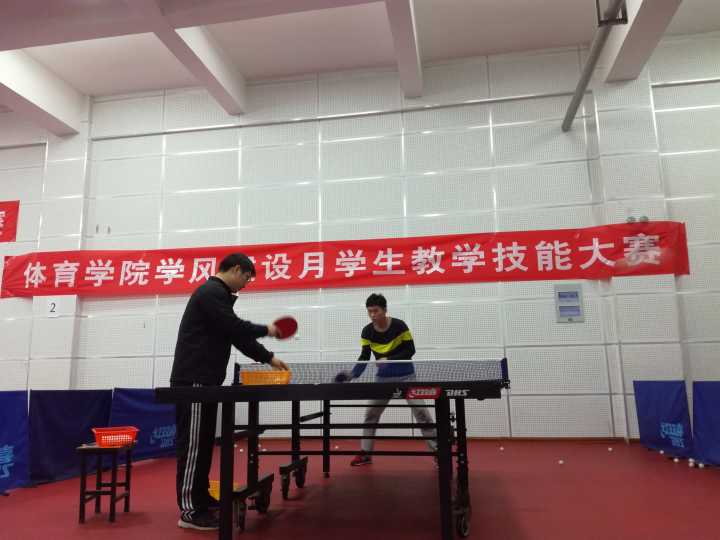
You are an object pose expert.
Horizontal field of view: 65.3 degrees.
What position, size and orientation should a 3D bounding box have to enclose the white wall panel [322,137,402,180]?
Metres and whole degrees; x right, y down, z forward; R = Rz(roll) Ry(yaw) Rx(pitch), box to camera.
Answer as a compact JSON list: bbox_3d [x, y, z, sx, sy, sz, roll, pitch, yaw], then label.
[{"bbox_3d":[0.019,-1.579,7.967,1.208,0.600,0.050,-3,-10,10],"label":"white wall panel"}]

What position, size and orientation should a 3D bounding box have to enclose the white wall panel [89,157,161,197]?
[{"bbox_3d":[-3.518,-1.394,8.541,1.200,0.600,0.040,-3,-11,10],"label":"white wall panel"}]

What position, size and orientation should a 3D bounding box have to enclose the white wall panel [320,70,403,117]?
[{"bbox_3d":[0.003,-2.510,8.014,1.192,0.698,0.030,-3,-10,9],"label":"white wall panel"}]

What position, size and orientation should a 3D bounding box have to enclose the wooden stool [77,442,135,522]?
[{"bbox_3d":[-1.548,1.293,3.449,0.258,0.425,0.305,0,-10,-3],"label":"wooden stool"}]

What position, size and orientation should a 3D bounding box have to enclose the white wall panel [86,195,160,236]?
[{"bbox_3d":[-3.511,-0.807,8.392,1.200,0.593,0.050,-3,-10,10],"label":"white wall panel"}]

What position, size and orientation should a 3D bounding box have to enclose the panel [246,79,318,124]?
[{"bbox_3d":[-1.173,-2.462,8.318,1.200,0.610,0.040,-3,-11,10],"label":"panel"}]

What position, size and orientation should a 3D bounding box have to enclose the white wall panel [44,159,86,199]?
[{"bbox_3d":[-4.447,-1.377,8.480,0.675,0.593,0.050,-3,-10,10],"label":"white wall panel"}]

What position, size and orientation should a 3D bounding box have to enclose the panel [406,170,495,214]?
[{"bbox_3d":[1.217,-1.045,7.616,1.200,0.600,0.040,-3,-11,10],"label":"panel"}]

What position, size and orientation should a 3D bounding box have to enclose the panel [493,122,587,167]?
[{"bbox_3d":[2.387,-1.680,7.499,1.200,0.593,0.050,-3,-10,10],"label":"panel"}]

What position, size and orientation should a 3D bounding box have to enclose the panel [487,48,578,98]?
[{"bbox_3d":[2.369,-2.666,7.675,1.200,0.645,0.050,-3,-10,10],"label":"panel"}]

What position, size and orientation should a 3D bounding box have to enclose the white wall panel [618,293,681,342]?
[{"bbox_3d":[3.477,0.588,6.779,0.683,0.600,0.040,-3,-11,10],"label":"white wall panel"}]

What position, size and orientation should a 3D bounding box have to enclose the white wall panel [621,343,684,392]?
[{"bbox_3d":[3.487,1.177,6.666,0.683,0.600,0.040,-3,-11,10],"label":"white wall panel"}]

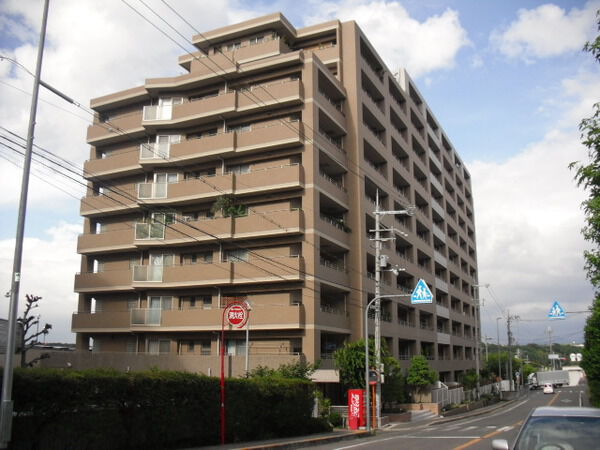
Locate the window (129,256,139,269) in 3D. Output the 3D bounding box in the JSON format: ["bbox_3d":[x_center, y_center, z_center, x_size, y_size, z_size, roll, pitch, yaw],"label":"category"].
[{"bbox_3d":[-11.937,2.688,43.607,0.800,1.050,0.150,-6,-14,24],"label":"window"}]

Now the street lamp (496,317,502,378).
[{"bbox_3d":[20.366,13.409,61.560,0.400,8.079,0.250,0,-13,0],"label":"street lamp"}]

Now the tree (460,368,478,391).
[{"bbox_3d":[16.249,14.909,58.139,1.850,2.300,1.800,-6,-14,24],"label":"tree"}]

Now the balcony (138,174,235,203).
[{"bbox_3d":[-7.493,-2.301,41.062,7.300,1.490,1.850,-6,-14,24],"label":"balcony"}]

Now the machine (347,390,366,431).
[{"bbox_3d":[2.944,9.195,30.447,0.720,1.830,0.970,-6,-14,22],"label":"machine"}]

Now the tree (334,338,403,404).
[{"bbox_3d":[3.787,8.287,33.495,4.000,4.000,3.600,-6,-14,24],"label":"tree"}]

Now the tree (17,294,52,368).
[{"bbox_3d":[-12.480,5.681,28.454,1.750,4.900,1.700,0,-13,0],"label":"tree"}]

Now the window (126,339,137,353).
[{"bbox_3d":[-11.715,8.424,42.228,0.850,1.150,0.150,-6,-14,24],"label":"window"}]

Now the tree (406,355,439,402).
[{"bbox_3d":[7.930,9.985,39.262,2.100,3.200,2.000,-6,-14,24],"label":"tree"}]

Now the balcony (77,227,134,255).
[{"bbox_3d":[-13.557,1.280,44.204,5.900,1.450,1.300,-6,-14,24],"label":"balcony"}]

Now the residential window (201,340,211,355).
[{"bbox_3d":[-6.015,7.938,39.188,0.750,0.930,0.150,-6,-14,24],"label":"residential window"}]

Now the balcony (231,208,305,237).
[{"bbox_3d":[-1.794,0.123,38.117,4.600,1.420,1.600,-6,-14,24],"label":"balcony"}]

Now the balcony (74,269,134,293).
[{"bbox_3d":[-13.213,4.112,43.082,5.650,1.450,1.600,-6,-14,24],"label":"balcony"}]

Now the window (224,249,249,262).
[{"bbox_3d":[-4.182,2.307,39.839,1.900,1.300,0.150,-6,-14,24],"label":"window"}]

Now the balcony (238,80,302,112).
[{"bbox_3d":[-1.794,-8.231,40.030,4.600,1.420,1.600,-6,-14,24],"label":"balcony"}]

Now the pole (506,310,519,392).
[{"bbox_3d":[29.836,17.753,85.187,1.600,10.860,0.700,0,-13,0],"label":"pole"}]

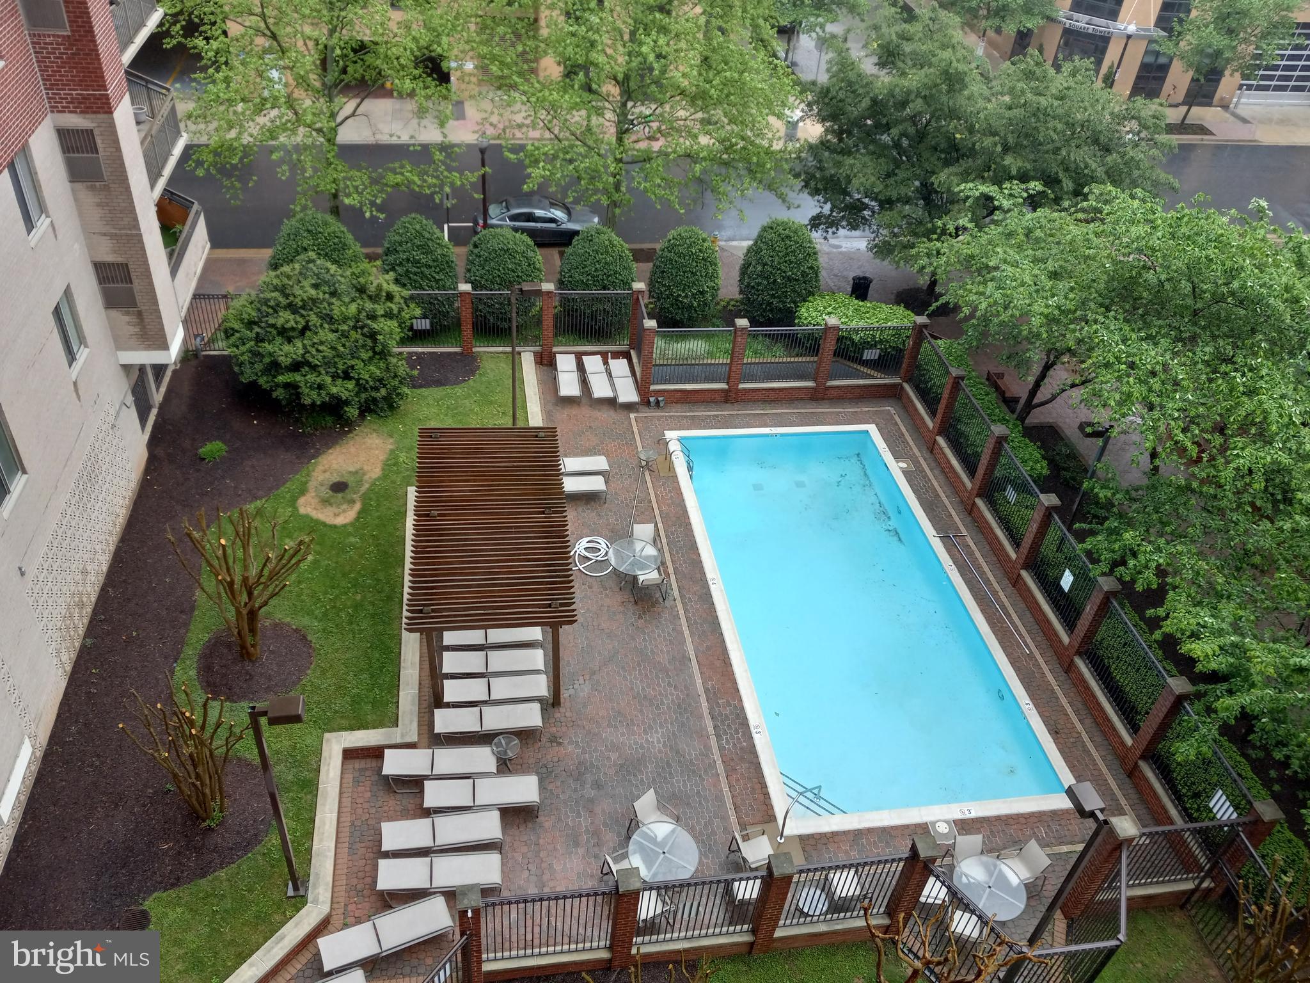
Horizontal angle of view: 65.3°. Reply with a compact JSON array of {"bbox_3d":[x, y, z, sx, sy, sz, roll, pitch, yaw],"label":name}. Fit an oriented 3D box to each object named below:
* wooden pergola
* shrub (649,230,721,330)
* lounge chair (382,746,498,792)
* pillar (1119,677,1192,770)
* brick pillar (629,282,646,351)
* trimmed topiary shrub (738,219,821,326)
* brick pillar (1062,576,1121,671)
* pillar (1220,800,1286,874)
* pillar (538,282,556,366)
[{"bbox_3d":[-3.433,1.522,21.514,3.120,2.800,6.000,-1,40,-8],"label":"wooden pergola"},{"bbox_3d":[0.984,-7.090,33.214,2.300,3.020,2.300,-2,39,-10],"label":"shrub"},{"bbox_3d":[-3.948,5.083,18.831,2.040,0.400,0.640,1,38,-6],"label":"lounge chair"},{"bbox_3d":[9.493,4.494,19.400,0.349,2.525,0.349,-2,40,-10],"label":"pillar"},{"bbox_3d":[-0.538,-4.845,29.747,0.349,2.525,0.349,-2,40,-10],"label":"brick pillar"},{"bbox_3d":[4.109,-7.331,33.376,2.616,3.121,2.616,-2,40,-10],"label":"trimmed topiary shrub"},{"bbox_3d":[9.201,2.856,21.659,0.360,2.500,0.360,-2,39,-10],"label":"brick pillar"},{"bbox_3d":[9.911,6.154,17.398,0.349,2.525,0.349,-2,40,-10],"label":"pillar"},{"bbox_3d":[-3.134,-4.851,29.945,0.380,2.530,0.380,-2,39,-10],"label":"pillar"}]

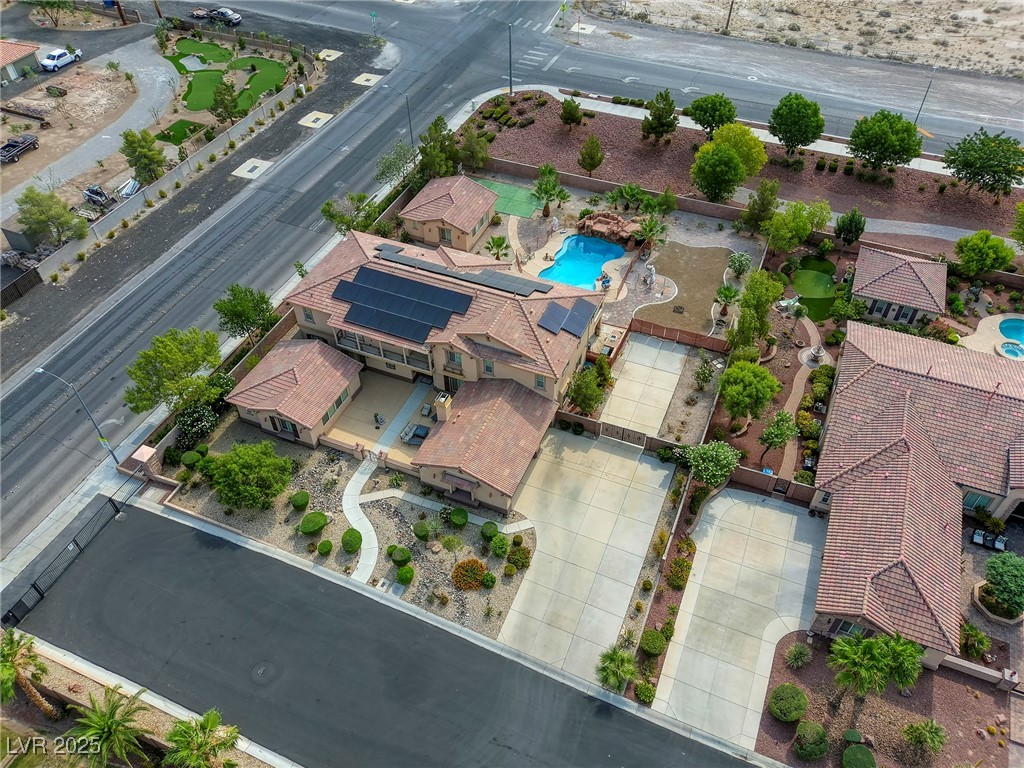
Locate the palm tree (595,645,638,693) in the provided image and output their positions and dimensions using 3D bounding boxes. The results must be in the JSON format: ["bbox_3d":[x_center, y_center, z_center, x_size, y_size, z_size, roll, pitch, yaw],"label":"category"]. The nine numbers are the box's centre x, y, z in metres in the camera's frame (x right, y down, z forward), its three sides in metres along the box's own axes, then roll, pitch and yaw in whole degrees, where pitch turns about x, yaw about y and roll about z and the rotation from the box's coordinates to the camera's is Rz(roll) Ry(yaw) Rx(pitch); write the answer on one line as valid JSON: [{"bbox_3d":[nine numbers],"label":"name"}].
[{"bbox_3d":[6.526,17.888,48.149,2.620,3.230,2.620,0,46,0],"label":"palm tree"}]

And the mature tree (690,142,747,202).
[{"bbox_3d":[21.807,-22.223,81.470,5.690,6.550,5.690,17,48,16],"label":"mature tree"}]

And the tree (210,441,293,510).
[{"bbox_3d":[-19.243,6.834,57.096,5.790,3.760,5.790,0,46,0],"label":"tree"}]

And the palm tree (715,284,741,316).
[{"bbox_3d":[20.112,-7.686,71.901,2.400,3.250,2.400,0,45,0],"label":"palm tree"}]

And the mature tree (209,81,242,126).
[{"bbox_3d":[-35.288,-34.569,94.927,3.850,5.350,3.850,17,48,16],"label":"mature tree"}]

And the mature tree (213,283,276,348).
[{"bbox_3d":[-22.572,-5.490,65.864,4.970,6.230,4.970,17,48,16],"label":"mature tree"}]

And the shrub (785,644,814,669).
[{"bbox_3d":[17.635,16.752,47.433,1.580,1.000,1.580,17,48,16],"label":"shrub"}]

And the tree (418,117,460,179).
[{"bbox_3d":[-8.260,-26.798,87.188,4.300,7.340,4.300,0,46,0],"label":"tree"}]

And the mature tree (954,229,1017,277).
[{"bbox_3d":[46.236,-12.378,75.764,5.320,5.260,5.320,0,46,0],"label":"mature tree"}]

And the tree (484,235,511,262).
[{"bbox_3d":[-1.411,-13.065,75.397,2.540,2.820,2.540,0,46,0],"label":"tree"}]

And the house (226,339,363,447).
[{"bbox_3d":[-17.639,0.361,63.063,8.200,4.200,7.740,16,48,16],"label":"house"}]

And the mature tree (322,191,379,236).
[{"bbox_3d":[-16.807,-17.465,80.630,5.800,5.000,5.800,0,45,0],"label":"mature tree"}]

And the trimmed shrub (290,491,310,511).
[{"bbox_3d":[-15.733,8.764,57.249,1.340,1.400,1.340,0,45,0],"label":"trimmed shrub"}]

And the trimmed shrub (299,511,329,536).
[{"bbox_3d":[-14.432,10.156,55.970,1.900,1.250,1.900,0,45,0],"label":"trimmed shrub"}]

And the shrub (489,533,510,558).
[{"bbox_3d":[-0.813,11.457,54.397,1.350,1.500,1.350,0,45,0],"label":"shrub"}]

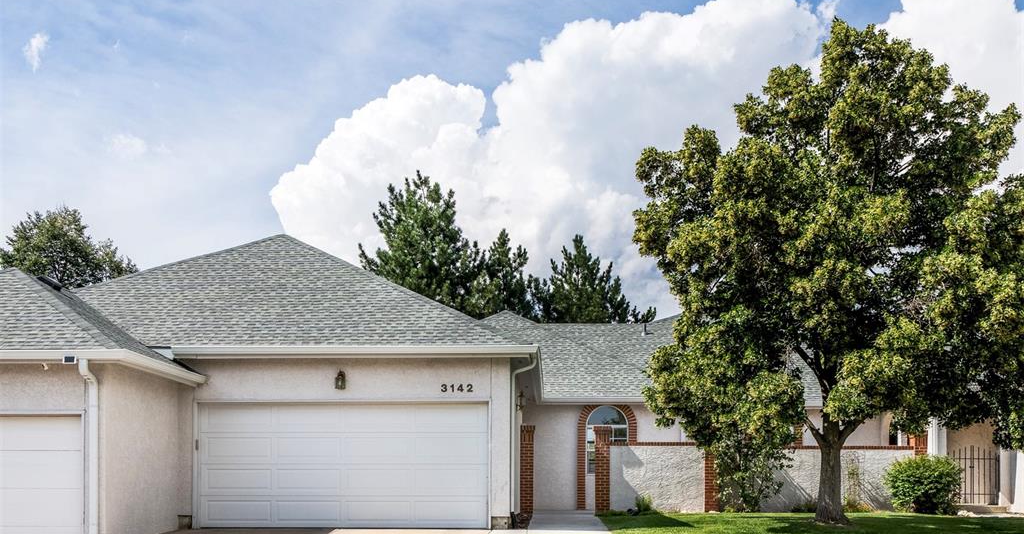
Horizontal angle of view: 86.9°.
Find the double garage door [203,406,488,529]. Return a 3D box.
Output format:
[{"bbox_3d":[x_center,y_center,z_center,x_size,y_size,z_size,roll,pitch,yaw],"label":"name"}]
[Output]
[{"bbox_3d":[-2.870,3.381,9.200,4.950,2.130,0.200,0,-3,2],"label":"double garage door"}]

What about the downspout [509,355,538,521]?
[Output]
[{"bbox_3d":[0.204,2.887,9.200,0.430,2.830,0.250,0,-3,2],"label":"downspout"}]

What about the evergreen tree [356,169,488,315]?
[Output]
[{"bbox_3d":[-4.523,1.425,27.000,6.300,12.500,6.000,0,-3,2],"label":"evergreen tree"}]

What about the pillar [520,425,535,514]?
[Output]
[{"bbox_3d":[0.355,4.509,12.000,0.310,1.930,0.320,0,-3,2],"label":"pillar"}]

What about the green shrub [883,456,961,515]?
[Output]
[{"bbox_3d":[9.195,4.872,12.100,1.750,1.350,1.600,0,-3,2],"label":"green shrub"}]

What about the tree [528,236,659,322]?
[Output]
[{"bbox_3d":[4.024,4.373,27.000,6.000,9.600,5.800,0,-3,2],"label":"tree"}]

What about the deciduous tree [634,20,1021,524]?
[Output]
[{"bbox_3d":[5.955,0.103,10.100,7.200,9.400,6.800,0,-3,2],"label":"deciduous tree"}]

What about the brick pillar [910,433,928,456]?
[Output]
[{"bbox_3d":[9.843,4.945,13.000,0.330,1.900,0.330,0,-3,2],"label":"brick pillar"}]

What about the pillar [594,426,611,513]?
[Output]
[{"bbox_3d":[2.022,4.521,12.000,0.330,1.930,0.330,0,-3,2],"label":"pillar"}]

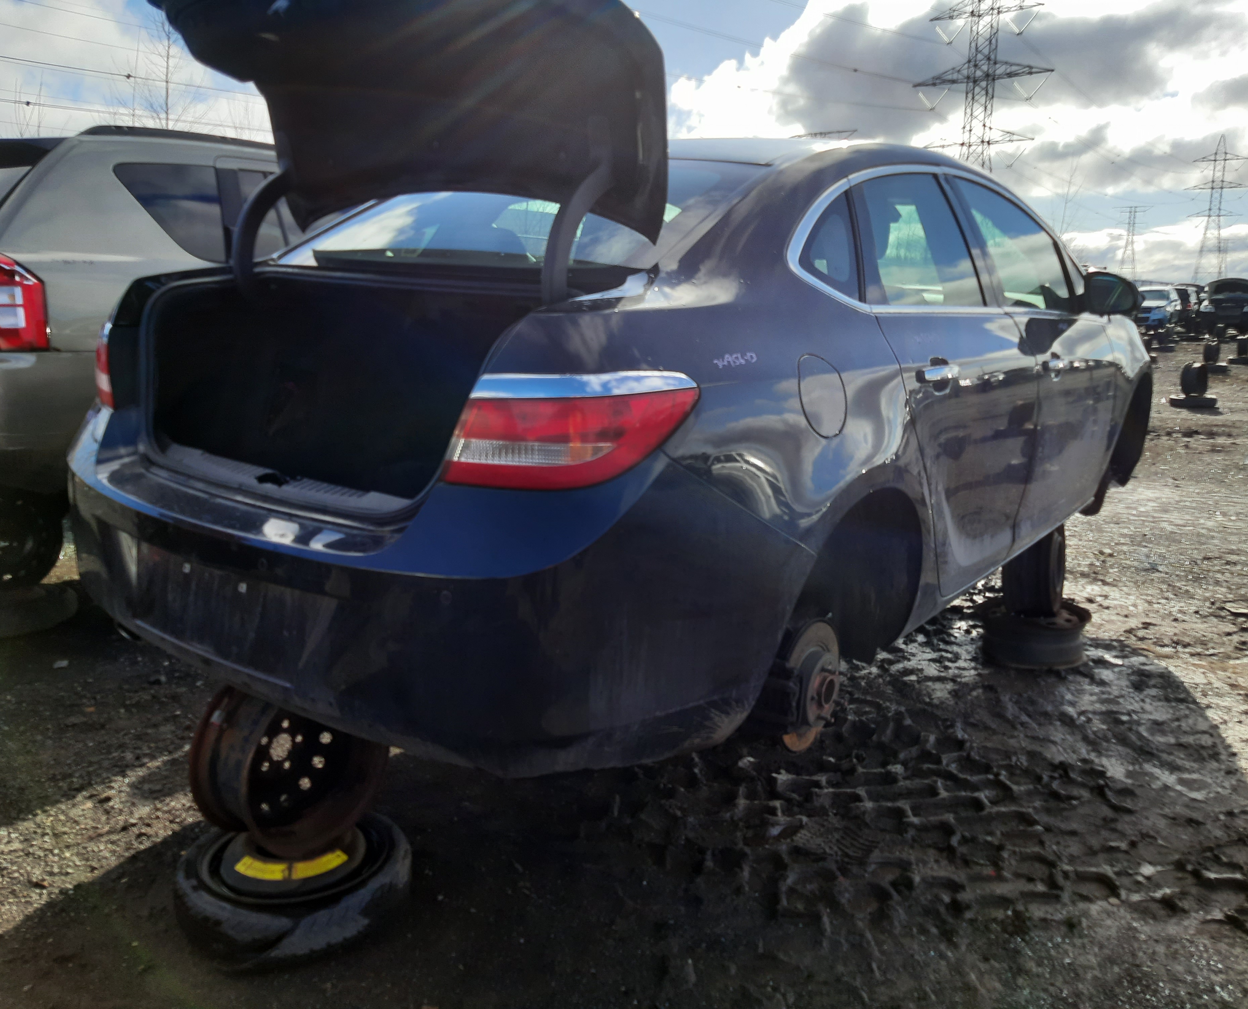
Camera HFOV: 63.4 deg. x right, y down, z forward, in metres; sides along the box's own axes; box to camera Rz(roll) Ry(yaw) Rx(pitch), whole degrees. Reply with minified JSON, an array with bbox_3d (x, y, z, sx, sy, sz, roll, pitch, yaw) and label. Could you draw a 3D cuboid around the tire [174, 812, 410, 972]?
[{"bbox_3d":[-0.813,0.940,2.506,0.555,0.120,0.555,0,11,0],"label":"tire"}]

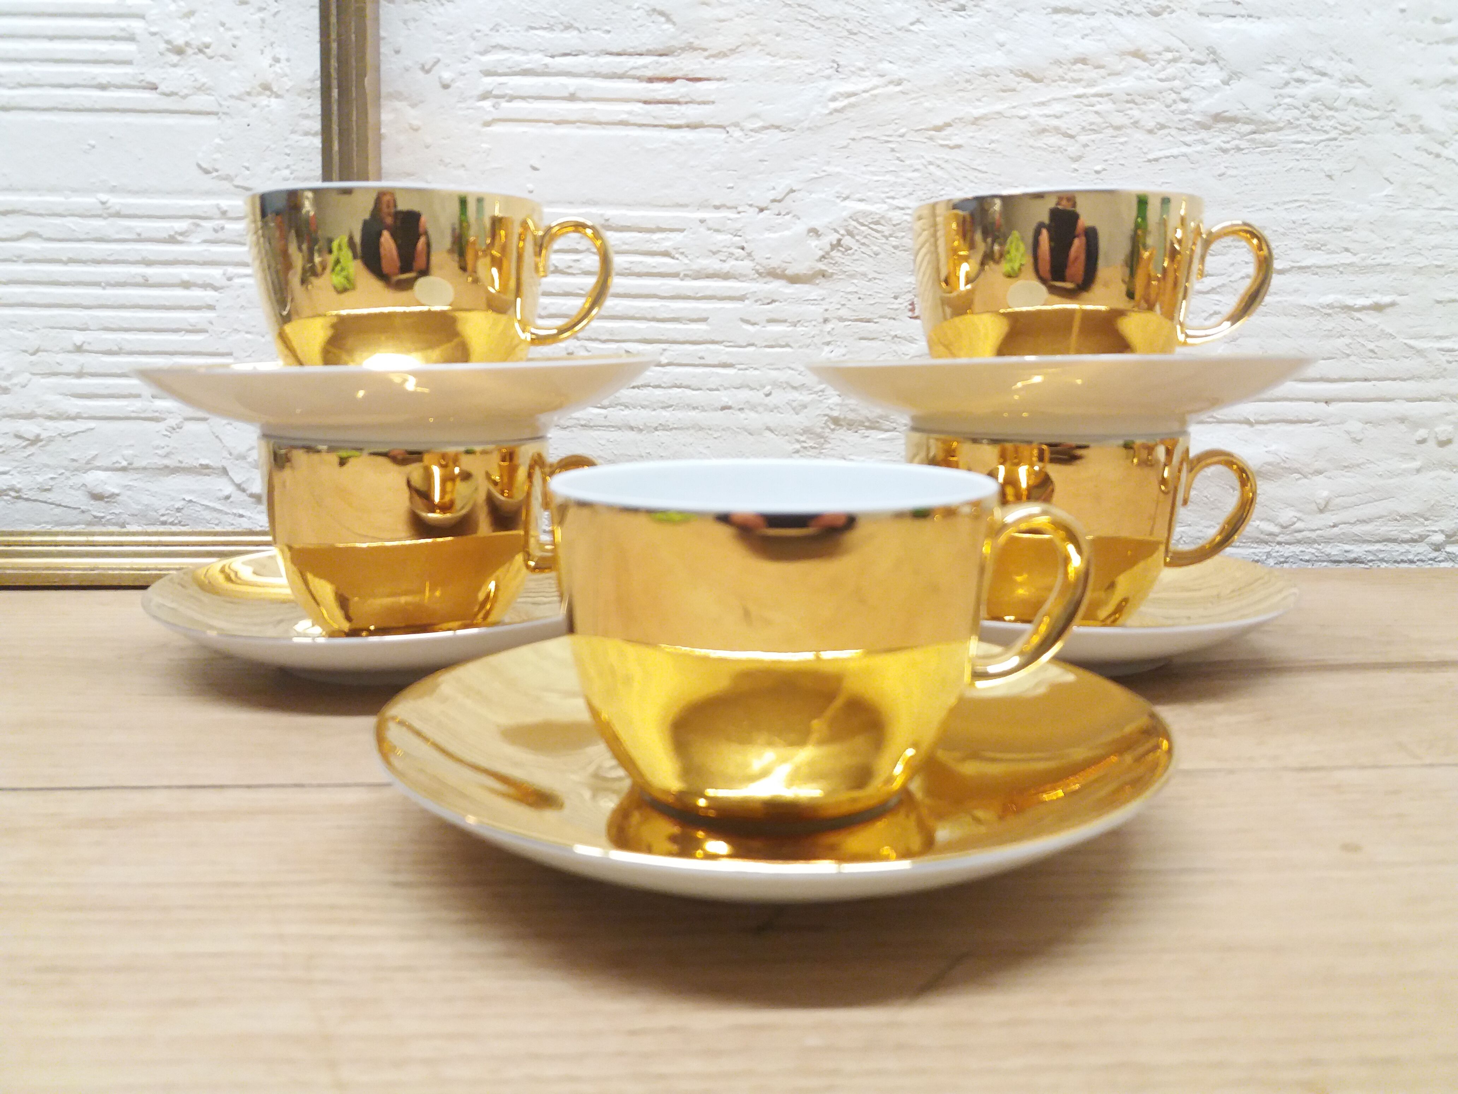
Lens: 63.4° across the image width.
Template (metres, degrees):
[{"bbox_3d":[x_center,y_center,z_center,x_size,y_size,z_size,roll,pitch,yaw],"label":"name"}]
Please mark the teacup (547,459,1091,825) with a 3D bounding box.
[{"bbox_3d":[0.019,0.018,0.243,0.110,0.063,0.089,0,10,0],"label":"teacup"}]

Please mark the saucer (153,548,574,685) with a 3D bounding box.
[{"bbox_3d":[-0.103,0.021,0.381,0.158,0.022,0.158,0,10,0],"label":"saucer"}]

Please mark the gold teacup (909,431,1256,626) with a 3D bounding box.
[{"bbox_3d":[0.111,-0.006,0.382,0.110,0.063,0.089,2,10,13],"label":"gold teacup"}]

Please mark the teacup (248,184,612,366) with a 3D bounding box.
[{"bbox_3d":[-0.087,-0.071,0.359,0.110,0.063,0.089,1,10,9],"label":"teacup"}]

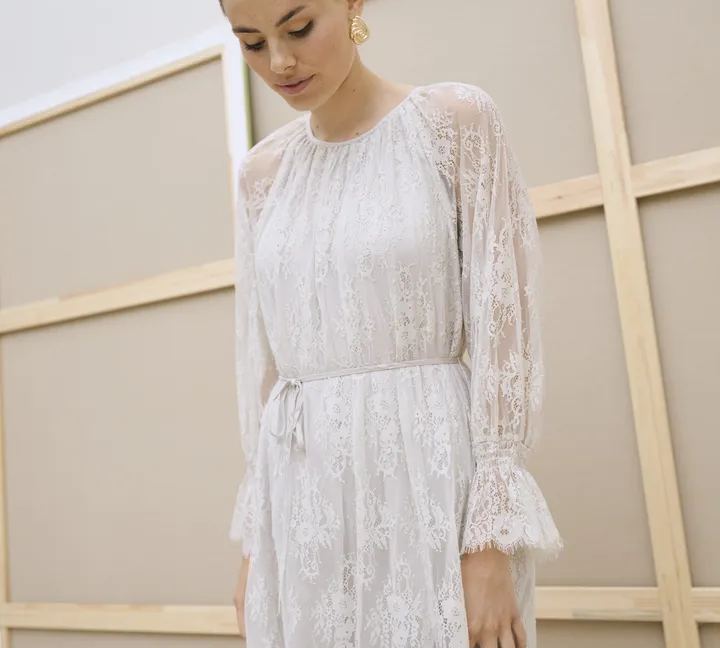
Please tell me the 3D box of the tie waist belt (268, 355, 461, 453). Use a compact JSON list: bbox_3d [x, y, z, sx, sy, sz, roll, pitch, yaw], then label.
[{"bbox_3d":[0.006,0.100,1.300,0.255,0.110,0.190,-8,-10,26],"label":"tie waist belt"}]

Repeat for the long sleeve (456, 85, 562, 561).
[{"bbox_3d":[0.172,-0.008,1.270,0.135,0.590,0.165,-8,-10,26],"label":"long sleeve"}]

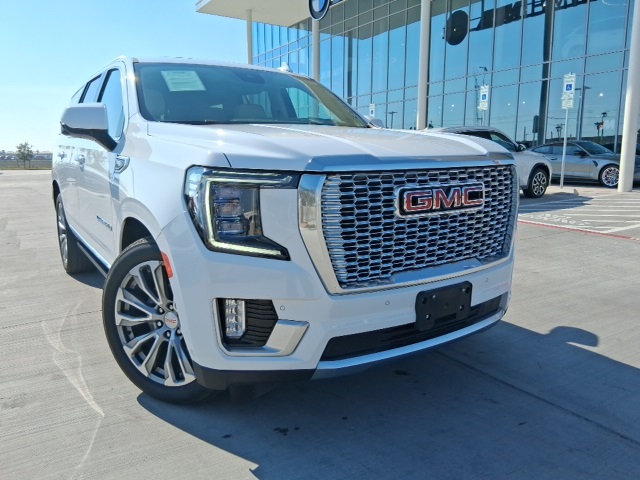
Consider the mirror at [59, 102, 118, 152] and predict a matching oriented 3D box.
[{"bbox_3d":[-1.329,-0.656,2.765,0.280,0.260,0.220,-8,13,-34],"label":"mirror"}]

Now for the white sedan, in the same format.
[{"bbox_3d":[3.400,-1.705,11.070,4.600,1.580,1.870,-8,13,-34],"label":"white sedan"}]

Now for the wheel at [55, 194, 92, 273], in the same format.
[{"bbox_3d":[-2.485,-0.075,4.936,0.260,0.770,0.770,-8,13,-34],"label":"wheel"}]

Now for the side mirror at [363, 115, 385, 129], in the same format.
[{"bbox_3d":[0.412,-0.898,3.932,0.280,0.260,0.220,-8,13,-34],"label":"side mirror"}]

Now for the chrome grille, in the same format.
[{"bbox_3d":[0.471,-0.074,2.103,1.170,0.500,0.170,-8,13,-34],"label":"chrome grille"}]

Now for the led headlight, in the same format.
[{"bbox_3d":[-0.294,-0.084,1.778,0.340,0.345,0.310,-8,13,-34],"label":"led headlight"}]

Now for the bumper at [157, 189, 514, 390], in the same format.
[{"bbox_3d":[0.354,0.136,2.318,2.000,0.780,0.680,-8,13,-34],"label":"bumper"}]

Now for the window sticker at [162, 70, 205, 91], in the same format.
[{"bbox_3d":[-0.905,-1.046,3.174,0.240,0.010,0.200,-12,55,-29],"label":"window sticker"}]

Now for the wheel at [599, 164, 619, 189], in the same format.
[{"bbox_3d":[8.095,-1.741,13.255,0.240,0.660,0.660,-7,12,-30],"label":"wheel"}]

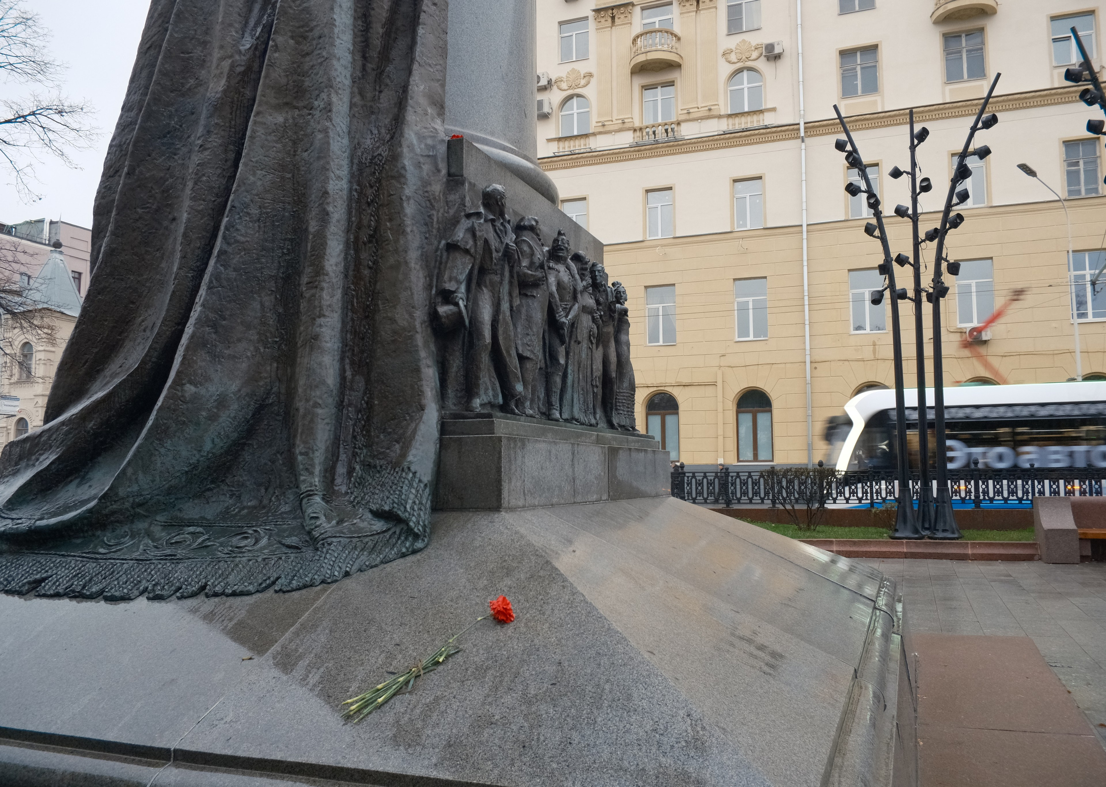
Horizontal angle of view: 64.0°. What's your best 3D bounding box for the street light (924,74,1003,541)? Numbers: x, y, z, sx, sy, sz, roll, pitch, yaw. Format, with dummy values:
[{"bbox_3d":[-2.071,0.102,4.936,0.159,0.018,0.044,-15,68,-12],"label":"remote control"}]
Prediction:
[{"bbox_3d":[7.182,-1.513,15.605,1.400,8.050,0.800,0,-5,0],"label":"street light"}]

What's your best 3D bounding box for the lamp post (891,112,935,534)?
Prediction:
[{"bbox_3d":[6.900,-1.407,16.576,0.750,8.000,0.750,0,-5,0],"label":"lamp post"}]

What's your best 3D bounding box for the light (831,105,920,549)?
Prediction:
[{"bbox_3d":[5.840,-1.379,15.881,1.200,7.850,0.800,0,-5,0],"label":"light"}]

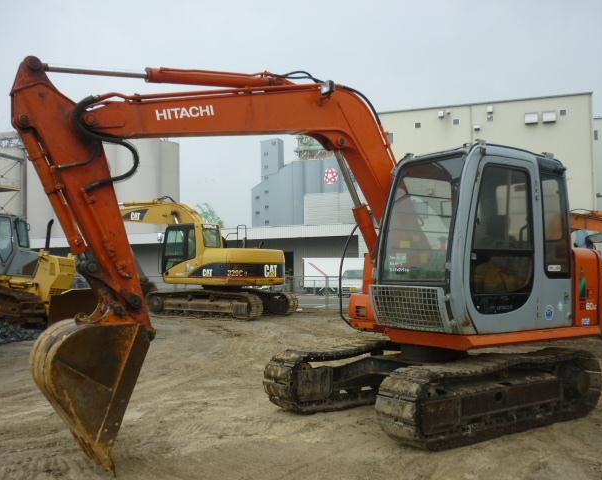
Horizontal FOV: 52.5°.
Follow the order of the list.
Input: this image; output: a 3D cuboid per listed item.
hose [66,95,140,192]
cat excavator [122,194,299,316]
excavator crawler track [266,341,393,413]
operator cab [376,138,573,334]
[{"bbox_3d":[-1.502,-0.734,4.645,0.523,0.721,0.200,1,-3,-32],"label":"hose"},{"bbox_3d":[-4.388,0.612,21.200,8.200,3.950,2.850,-2,-3,28],"label":"cat excavator"},{"bbox_3d":[0.876,1.514,7.158,2.770,0.590,0.460,1,-3,-35],"label":"excavator crawler track"},{"bbox_3d":[1.730,0.001,6.140,1.620,1.710,1.030,1,-3,-32],"label":"operator cab"}]

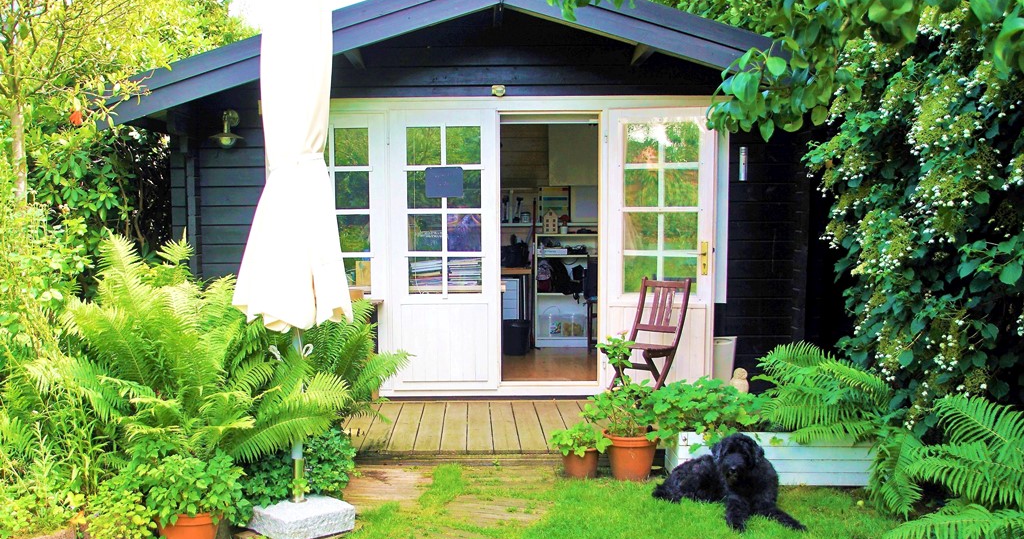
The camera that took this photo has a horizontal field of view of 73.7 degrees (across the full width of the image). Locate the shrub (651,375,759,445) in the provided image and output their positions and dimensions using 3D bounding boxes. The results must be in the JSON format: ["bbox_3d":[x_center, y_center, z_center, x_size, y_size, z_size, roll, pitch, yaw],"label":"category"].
[{"bbox_3d":[1.000,0.735,3.580,0.560,0.330,0.420,0,4,1],"label":"shrub"}]

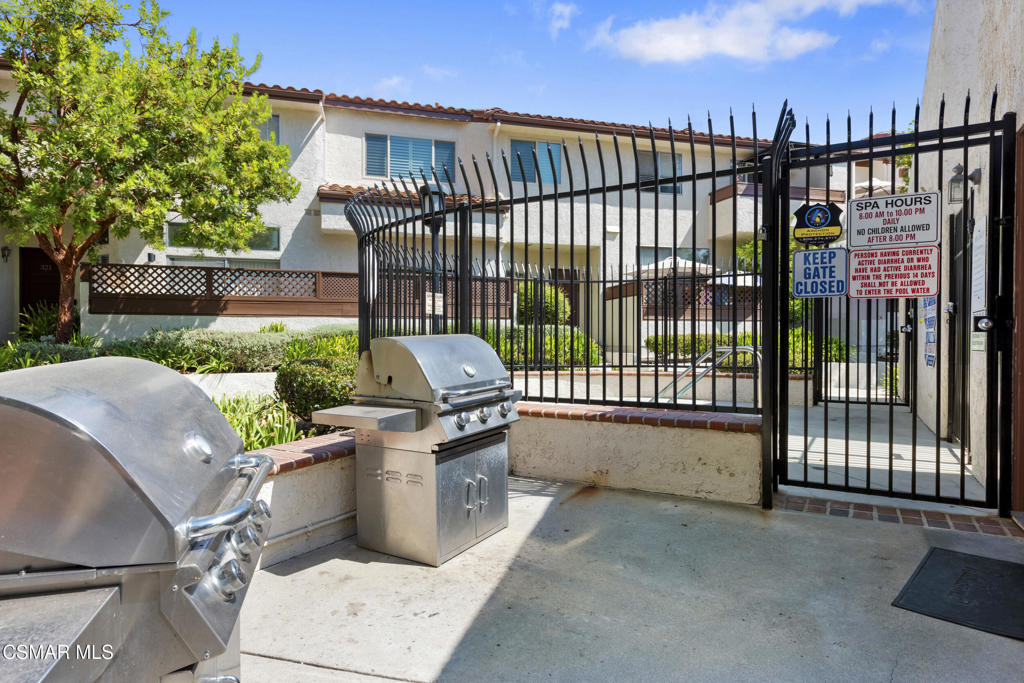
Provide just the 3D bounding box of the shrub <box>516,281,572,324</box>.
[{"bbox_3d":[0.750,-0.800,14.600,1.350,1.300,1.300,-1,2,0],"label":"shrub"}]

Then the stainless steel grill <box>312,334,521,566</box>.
[{"bbox_3d":[-0.404,0.557,3.461,0.719,1.175,1.370,0,2,31],"label":"stainless steel grill"}]

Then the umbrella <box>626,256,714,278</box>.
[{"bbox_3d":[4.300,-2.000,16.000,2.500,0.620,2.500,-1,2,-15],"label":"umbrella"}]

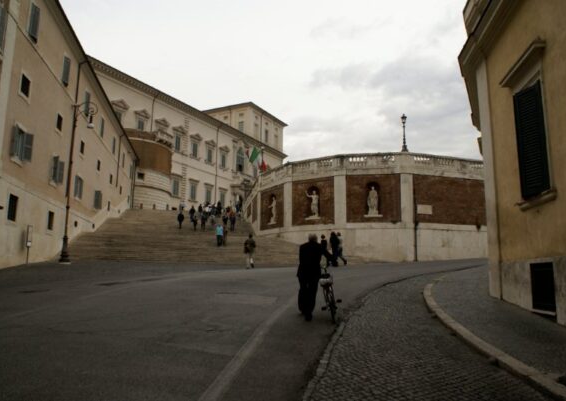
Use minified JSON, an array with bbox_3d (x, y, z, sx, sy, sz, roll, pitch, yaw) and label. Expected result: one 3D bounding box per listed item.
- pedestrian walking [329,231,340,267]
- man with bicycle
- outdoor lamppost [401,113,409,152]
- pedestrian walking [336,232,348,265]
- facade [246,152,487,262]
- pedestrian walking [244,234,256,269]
[{"bbox_3d":[2.603,2.476,22.758,0.600,1.720,0.500,-5,-10,30],"label":"pedestrian walking"},{"bbox_3d":[0.562,1.536,9.197,0.600,1.700,0.600,0,-9,2],"label":"man with bicycle"},{"bbox_3d":[7.587,-4.190,28.002,0.420,2.480,0.420,-1,-9,9],"label":"outdoor lamppost"},{"bbox_3d":[2.964,2.477,22.897,0.700,1.670,0.500,-4,-10,23],"label":"pedestrian walking"},{"bbox_3d":[6.000,1.066,32.000,17.000,6.800,7.500,-1,-9,9],"label":"facade"},{"bbox_3d":[-1.684,2.564,22.641,0.520,1.710,0.500,0,-9,3],"label":"pedestrian walking"}]

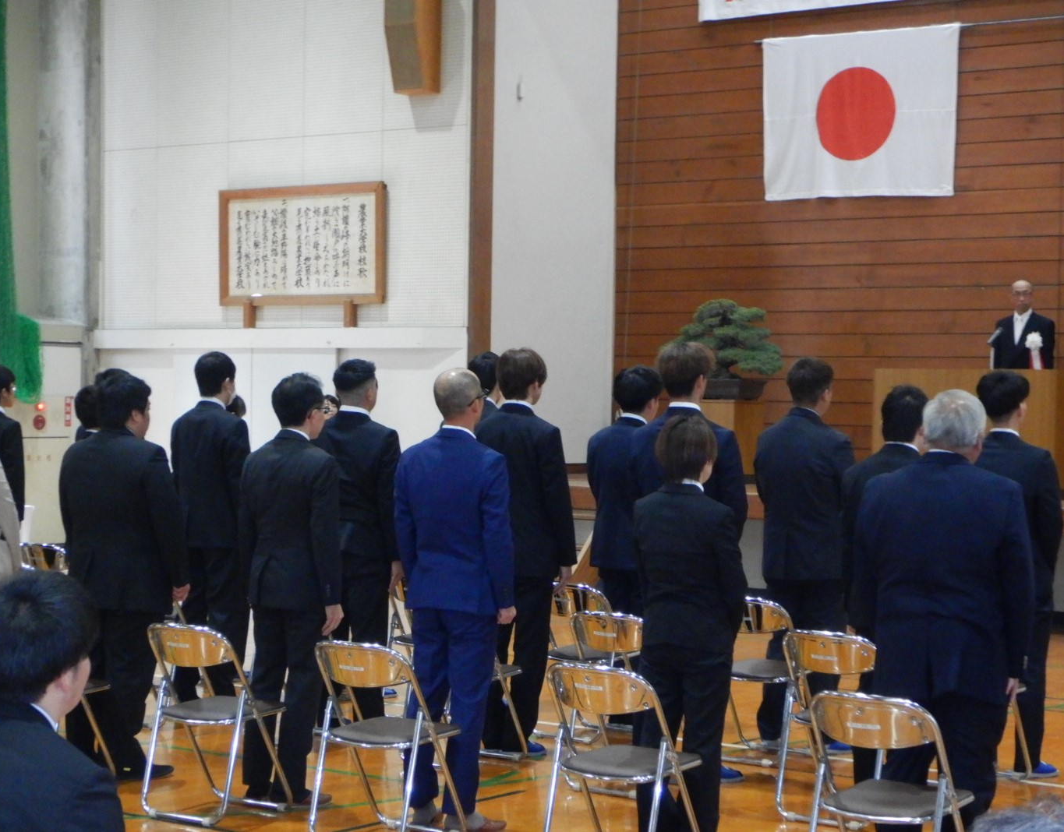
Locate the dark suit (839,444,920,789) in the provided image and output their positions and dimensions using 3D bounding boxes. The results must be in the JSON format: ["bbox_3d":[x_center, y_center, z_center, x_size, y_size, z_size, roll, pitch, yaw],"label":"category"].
[{"bbox_3d":[1.481,0.810,7.939,0.500,1.416,0.310,1,1,34],"label":"dark suit"}]

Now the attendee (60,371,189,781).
[{"bbox_3d":[-1.734,0.661,8.329,0.570,1.690,0.380,1,1,33],"label":"attendee"}]

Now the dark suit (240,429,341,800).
[{"bbox_3d":[-0.959,0.778,7.760,0.460,1.450,0.280,1,1,33],"label":"dark suit"}]

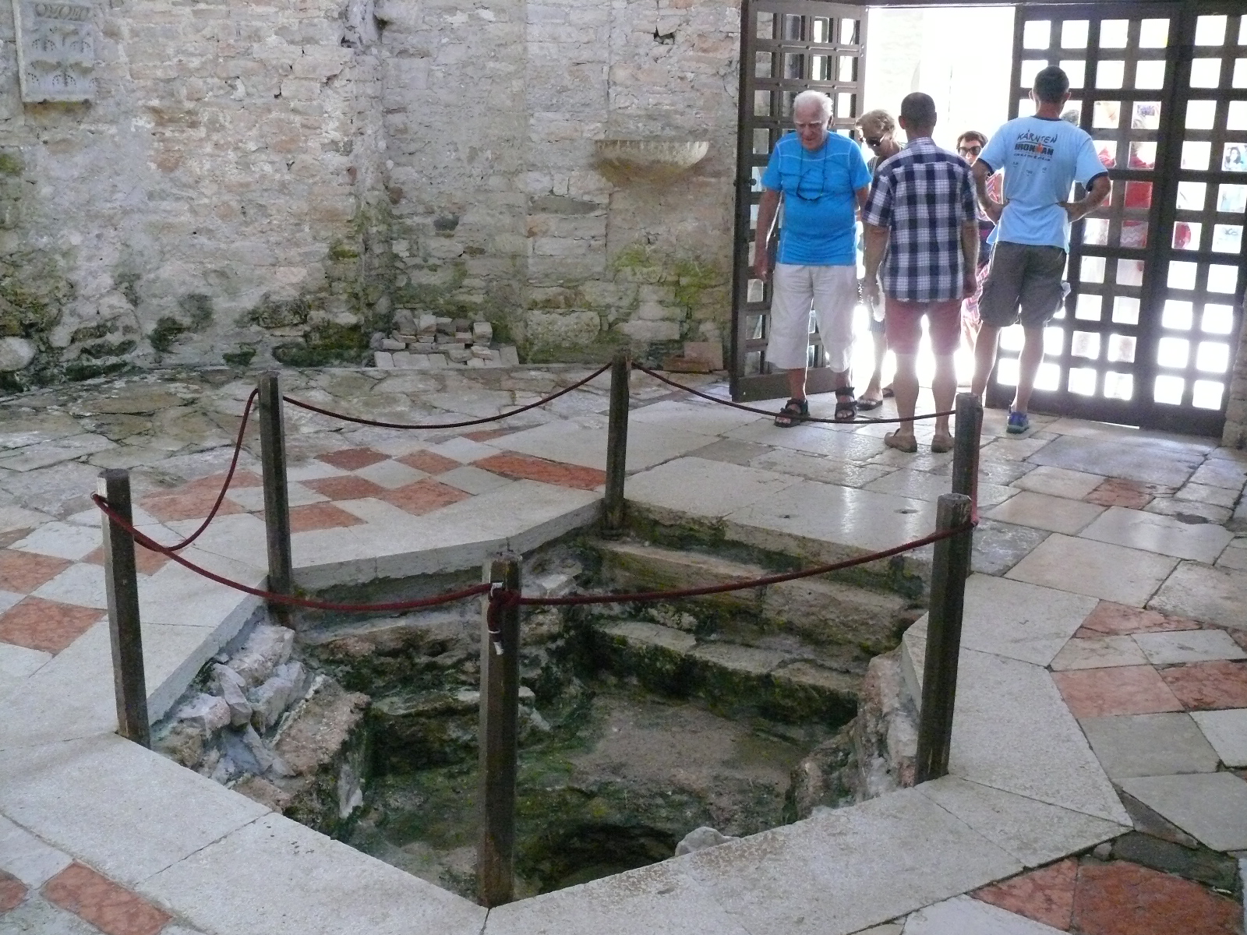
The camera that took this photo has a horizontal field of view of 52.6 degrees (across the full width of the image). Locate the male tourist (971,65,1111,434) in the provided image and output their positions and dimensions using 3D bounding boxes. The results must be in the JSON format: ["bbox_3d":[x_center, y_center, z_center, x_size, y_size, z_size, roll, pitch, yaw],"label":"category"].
[{"bbox_3d":[2.179,-1.133,6.582,0.710,1.840,0.380,7,17,24],"label":"male tourist"}]

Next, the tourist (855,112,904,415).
[{"bbox_3d":[1.476,-1.178,7.141,0.460,1.624,0.400,12,19,36],"label":"tourist"}]

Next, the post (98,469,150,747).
[{"bbox_3d":[-1.230,0.386,3.123,0.075,0.773,0.075,-2,14,-15],"label":"post"}]

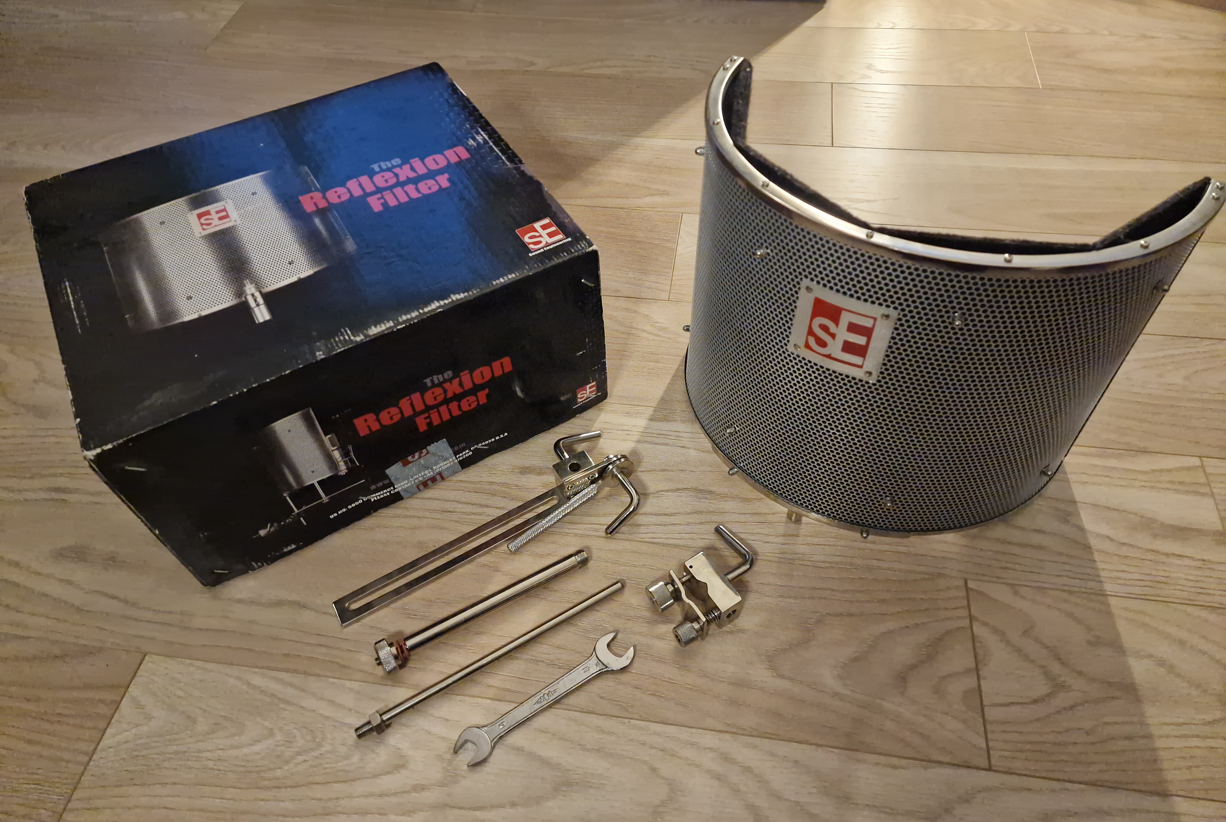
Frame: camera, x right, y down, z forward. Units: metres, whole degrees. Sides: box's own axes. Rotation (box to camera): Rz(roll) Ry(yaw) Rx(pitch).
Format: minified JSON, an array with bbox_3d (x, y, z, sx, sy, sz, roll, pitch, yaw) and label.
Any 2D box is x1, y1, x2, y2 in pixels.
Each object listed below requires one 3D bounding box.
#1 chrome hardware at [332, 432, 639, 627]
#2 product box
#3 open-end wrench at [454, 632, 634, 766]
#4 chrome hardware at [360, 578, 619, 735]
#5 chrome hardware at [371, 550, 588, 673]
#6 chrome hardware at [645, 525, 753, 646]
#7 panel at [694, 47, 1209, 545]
[{"bbox_3d":[-0.113,0.112,0.755,0.304,0.038,0.120,-26,56,-18],"label":"chrome hardware"},{"bbox_3d":[-0.283,-0.113,0.825,0.425,0.213,0.366,-25,56,-17],"label":"product box"},{"bbox_3d":[-0.055,0.238,0.675,0.167,0.007,0.033,-29,57,-19],"label":"open-end wrench"},{"bbox_3d":[-0.100,0.206,0.694,0.251,0.018,0.018,-26,56,-18],"label":"chrome hardware"},{"bbox_3d":[-0.112,0.172,0.715,0.203,0.027,0.027,-25,55,-17],"label":"chrome hardware"},{"bbox_3d":[0.082,0.152,0.724,0.104,0.030,0.080,-26,56,-18],"label":"chrome hardware"},{"bbox_3d":[0.220,-0.073,0.713,0.399,0.305,0.204,26,53,23],"label":"panel"}]

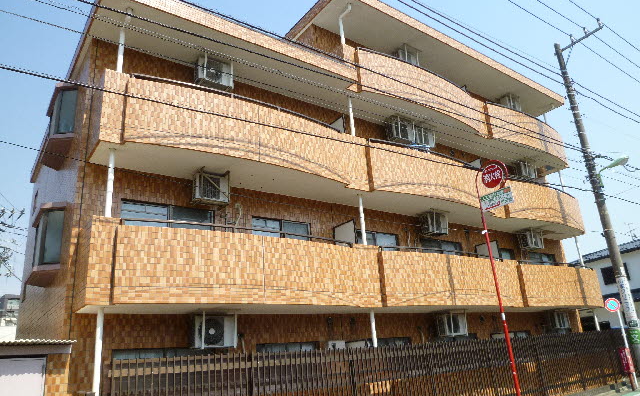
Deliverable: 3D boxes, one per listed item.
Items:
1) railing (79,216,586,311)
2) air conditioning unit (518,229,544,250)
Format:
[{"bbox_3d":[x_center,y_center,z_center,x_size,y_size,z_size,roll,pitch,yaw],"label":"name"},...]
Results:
[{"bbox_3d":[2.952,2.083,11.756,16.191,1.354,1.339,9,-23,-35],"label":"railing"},{"bbox_3d":[7.079,1.450,15.514,0.800,0.530,0.290,9,-23,-35],"label":"air conditioning unit"}]

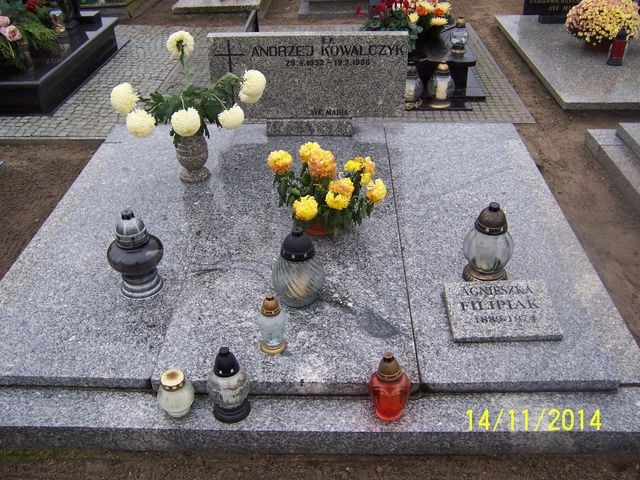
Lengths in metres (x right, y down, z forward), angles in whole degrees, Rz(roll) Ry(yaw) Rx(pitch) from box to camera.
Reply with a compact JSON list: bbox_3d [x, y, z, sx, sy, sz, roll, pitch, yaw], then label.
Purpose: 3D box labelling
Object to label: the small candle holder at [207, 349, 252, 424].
[{"bbox_3d":[-0.258,0.399,1.739,0.122,0.236,0.122,0,34,2],"label":"small candle holder"}]

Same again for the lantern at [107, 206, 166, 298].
[{"bbox_3d":[-0.647,0.040,2.135,0.192,0.319,0.192,0,34,2],"label":"lantern"}]

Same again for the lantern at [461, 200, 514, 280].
[{"bbox_3d":[0.600,0.005,2.160,0.168,0.299,0.168,0,34,2],"label":"lantern"}]

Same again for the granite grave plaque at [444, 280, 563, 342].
[{"bbox_3d":[0.605,0.235,2.040,0.346,0.035,0.244,0,41,1],"label":"granite grave plaque"}]

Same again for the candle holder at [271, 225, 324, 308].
[{"bbox_3d":[-0.069,0.084,2.057,0.180,0.285,0.180,0,34,2],"label":"candle holder"}]

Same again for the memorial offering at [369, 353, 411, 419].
[{"bbox_3d":[0.198,0.406,1.728,0.118,0.223,0.118,0,34,2],"label":"memorial offering"}]

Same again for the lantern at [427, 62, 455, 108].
[{"bbox_3d":[0.745,-0.961,3.755,0.173,0.267,0.173,0,34,2],"label":"lantern"}]

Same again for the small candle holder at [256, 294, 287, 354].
[{"bbox_3d":[-0.145,0.251,1.884,0.089,0.203,0.089,0,34,2],"label":"small candle holder"}]

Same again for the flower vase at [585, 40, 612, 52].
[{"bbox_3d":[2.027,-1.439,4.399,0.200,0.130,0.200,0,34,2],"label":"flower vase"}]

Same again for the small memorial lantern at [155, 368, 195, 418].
[{"bbox_3d":[-0.427,0.455,1.806,0.110,0.135,0.110,0,34,2],"label":"small memorial lantern"}]

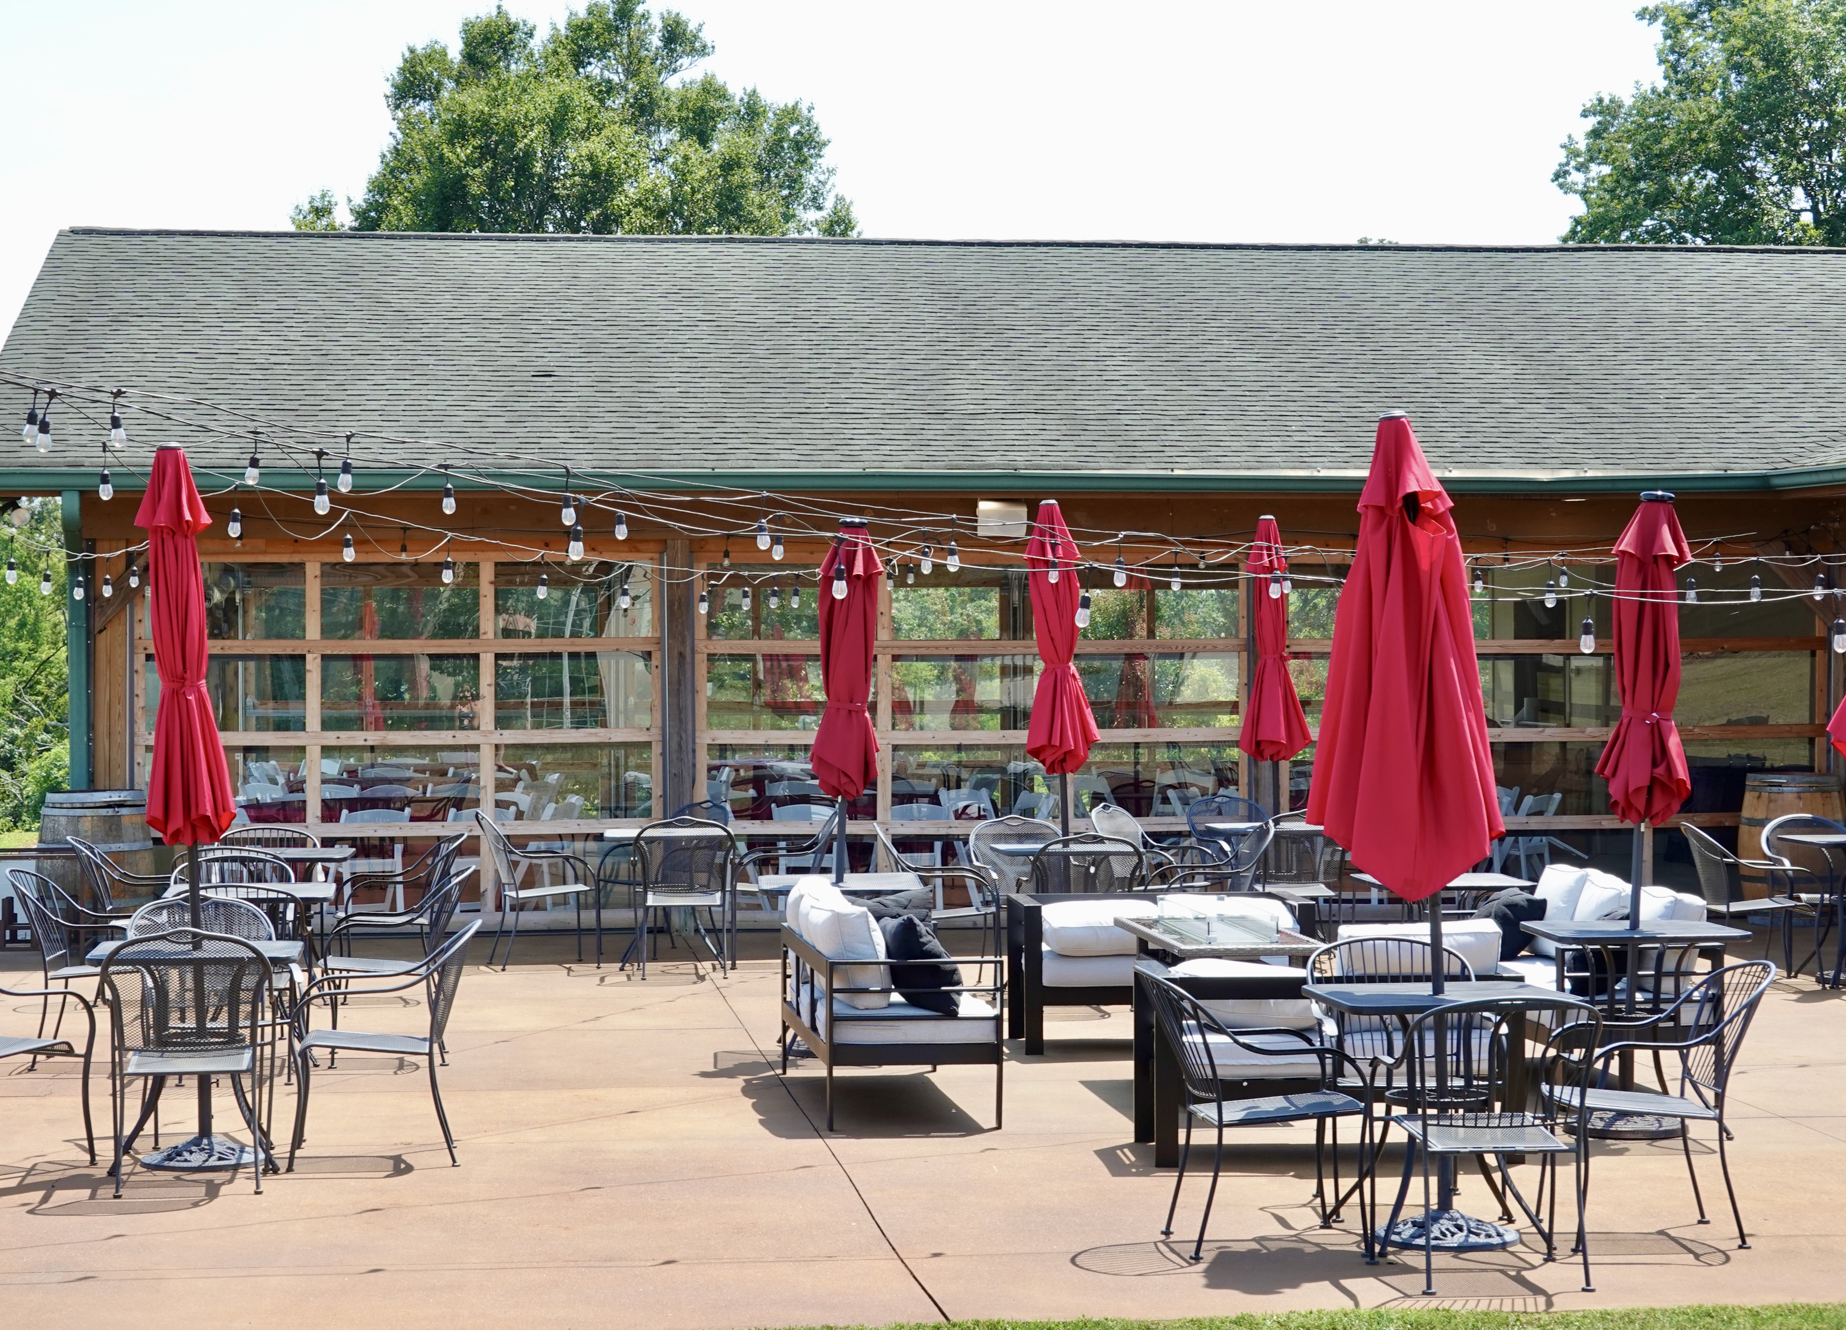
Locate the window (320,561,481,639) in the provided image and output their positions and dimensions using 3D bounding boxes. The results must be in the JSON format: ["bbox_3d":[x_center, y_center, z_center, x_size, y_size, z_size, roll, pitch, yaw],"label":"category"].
[{"bbox_3d":[-3.207,-0.393,20.423,0.963,0.479,0.050,0,0,-7],"label":"window"}]

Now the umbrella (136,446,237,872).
[{"bbox_3d":[-2.547,0.419,11.510,0.340,2.349,0.340,-3,0,0],"label":"umbrella"}]

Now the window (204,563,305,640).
[{"bbox_3d":[-4.348,-0.396,20.743,0.979,0.472,0.050,0,0,-7],"label":"window"}]

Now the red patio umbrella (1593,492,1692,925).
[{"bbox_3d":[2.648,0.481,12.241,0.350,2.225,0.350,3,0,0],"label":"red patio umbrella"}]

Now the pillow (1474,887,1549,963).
[{"bbox_3d":[2.620,1.165,14.800,0.140,0.370,0.390,39,-18,-24],"label":"pillow"}]

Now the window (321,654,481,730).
[{"bbox_3d":[-3.208,0.168,20.422,0.970,0.475,0.050,0,0,-7],"label":"window"}]

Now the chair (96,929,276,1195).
[{"bbox_3d":[-2.475,1.305,11.200,0.590,0.885,0.660,0,0,-12],"label":"chair"}]

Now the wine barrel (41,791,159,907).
[{"bbox_3d":[-4.837,1.218,19.450,0.690,0.950,0.690,0,0,-7],"label":"wine barrel"}]

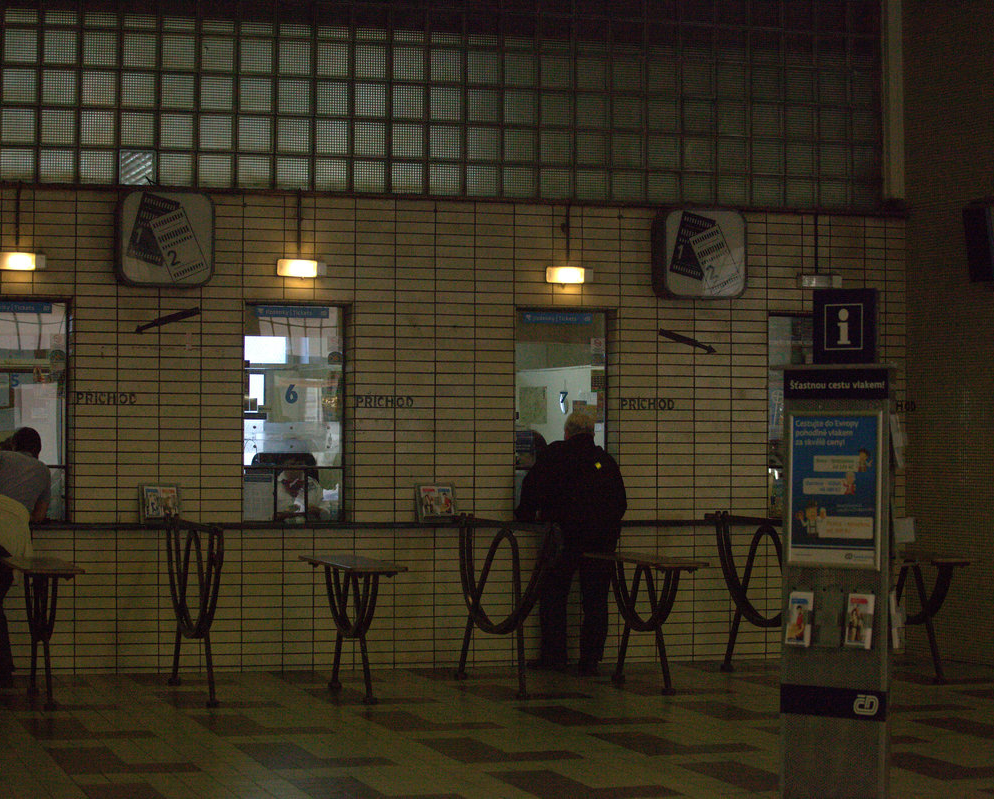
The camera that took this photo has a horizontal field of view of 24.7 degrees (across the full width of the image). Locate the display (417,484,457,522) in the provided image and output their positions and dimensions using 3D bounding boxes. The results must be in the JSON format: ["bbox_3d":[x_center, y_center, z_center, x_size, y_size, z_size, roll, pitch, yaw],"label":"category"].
[{"bbox_3d":[-0.389,0.673,14.675,0.247,0.252,0.140,1,-2,-17],"label":"display"}]

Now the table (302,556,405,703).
[{"bbox_3d":[-0.834,1.317,13.009,0.325,0.775,1.290,1,-2,-17],"label":"table"}]

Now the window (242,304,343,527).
[{"bbox_3d":[-1.308,0.086,14.561,0.672,1.411,0.130,1,-1,-16],"label":"window"}]

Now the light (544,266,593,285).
[{"bbox_3d":[0.479,-0.815,14.899,0.318,0.119,0.120,1,-1,-16],"label":"light"}]

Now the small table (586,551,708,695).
[{"bbox_3d":[0.869,1.334,13.535,0.325,0.775,1.240,1,-2,-17],"label":"small table"}]

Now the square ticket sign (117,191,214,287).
[{"bbox_3d":[-2.073,-0.995,14.145,0.601,0.611,0.190,1,-1,-16],"label":"square ticket sign"}]

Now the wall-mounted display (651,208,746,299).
[{"bbox_3d":[1.363,-0.969,15.224,0.595,0.595,0.220,1,-2,-17],"label":"wall-mounted display"}]

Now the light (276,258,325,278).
[{"bbox_3d":[-1.245,-0.833,14.413,0.311,0.122,0.120,1,-1,-16],"label":"light"}]

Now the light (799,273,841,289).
[{"bbox_3d":[2.197,-0.805,15.385,0.319,0.110,0.120,1,-1,-16],"label":"light"}]

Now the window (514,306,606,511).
[{"bbox_3d":[0.427,0.097,15.050,0.661,1.426,0.130,1,-1,-16],"label":"window"}]

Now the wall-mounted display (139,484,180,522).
[{"bbox_3d":[-2.105,0.653,14.133,0.246,0.252,0.140,1,-2,-17],"label":"wall-mounted display"}]

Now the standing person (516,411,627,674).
[{"bbox_3d":[0.481,0.912,14.513,0.660,1.673,0.500,1,-2,-17],"label":"standing person"}]

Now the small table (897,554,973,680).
[{"bbox_3d":[2.497,1.353,14.133,0.310,0.750,1.380,1,-1,-16],"label":"small table"}]

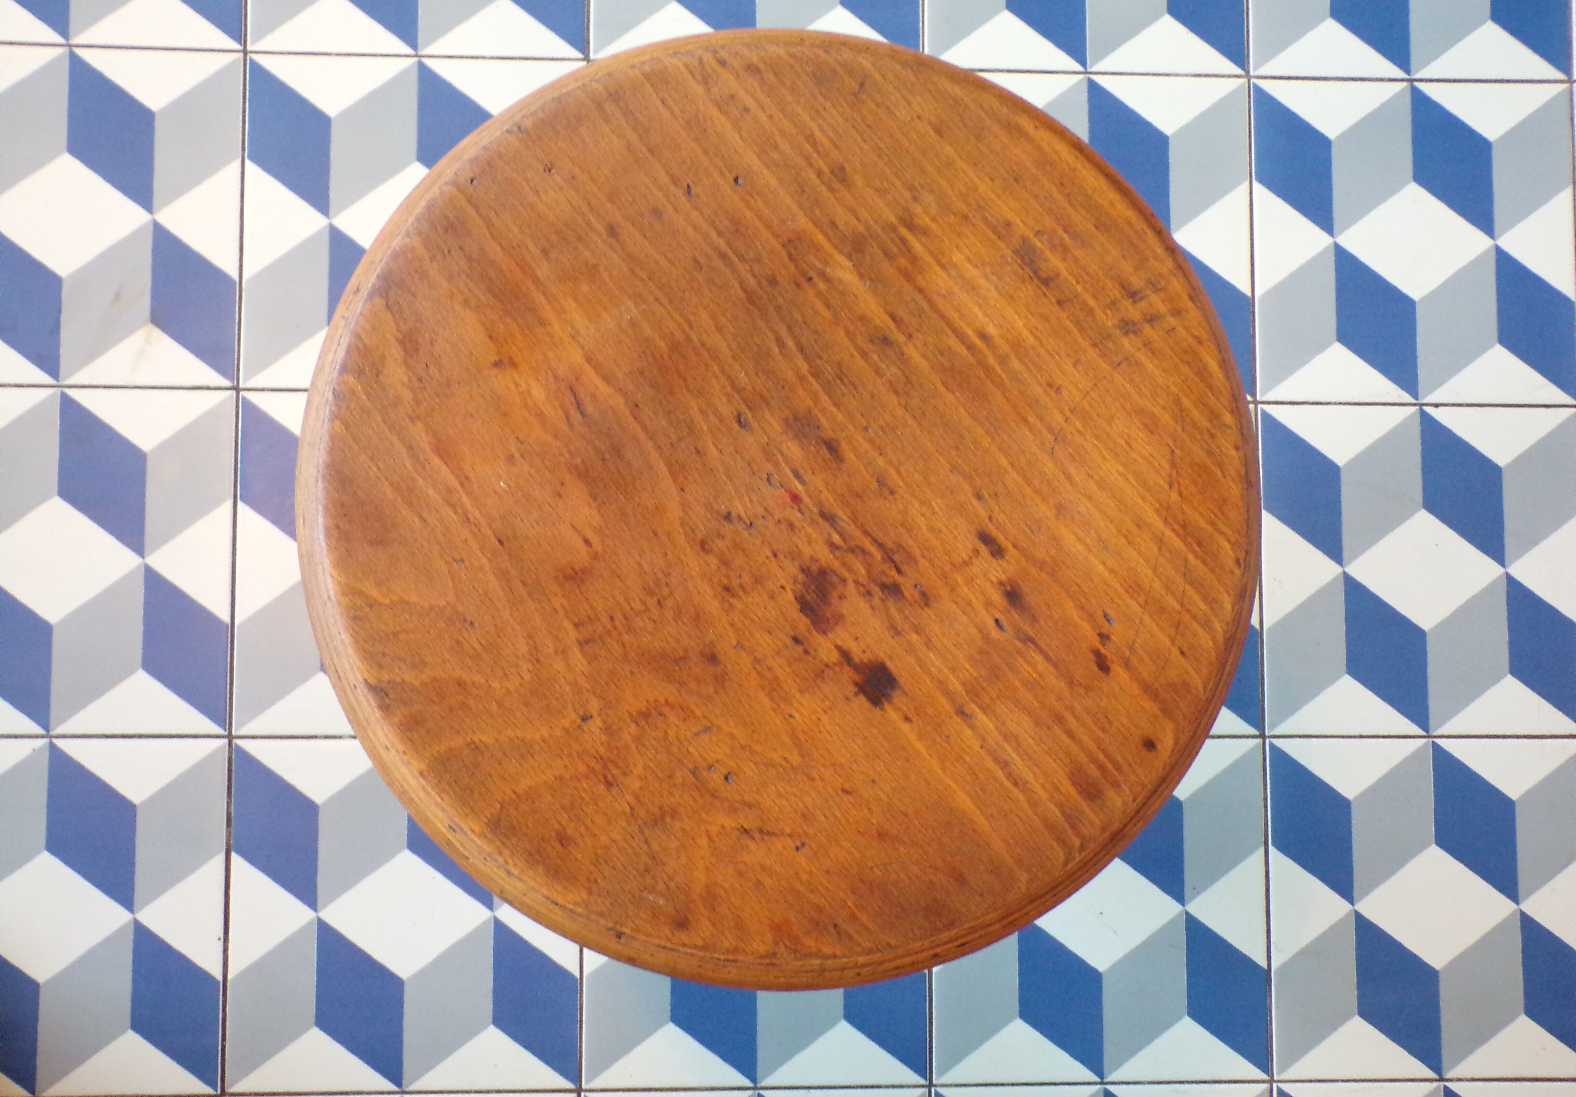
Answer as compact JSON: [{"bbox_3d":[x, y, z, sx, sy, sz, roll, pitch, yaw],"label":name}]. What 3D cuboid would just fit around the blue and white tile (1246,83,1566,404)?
[{"bbox_3d":[0.381,-0.187,1.165,0.198,0.010,0.198,0,85,-4],"label":"blue and white tile"}]

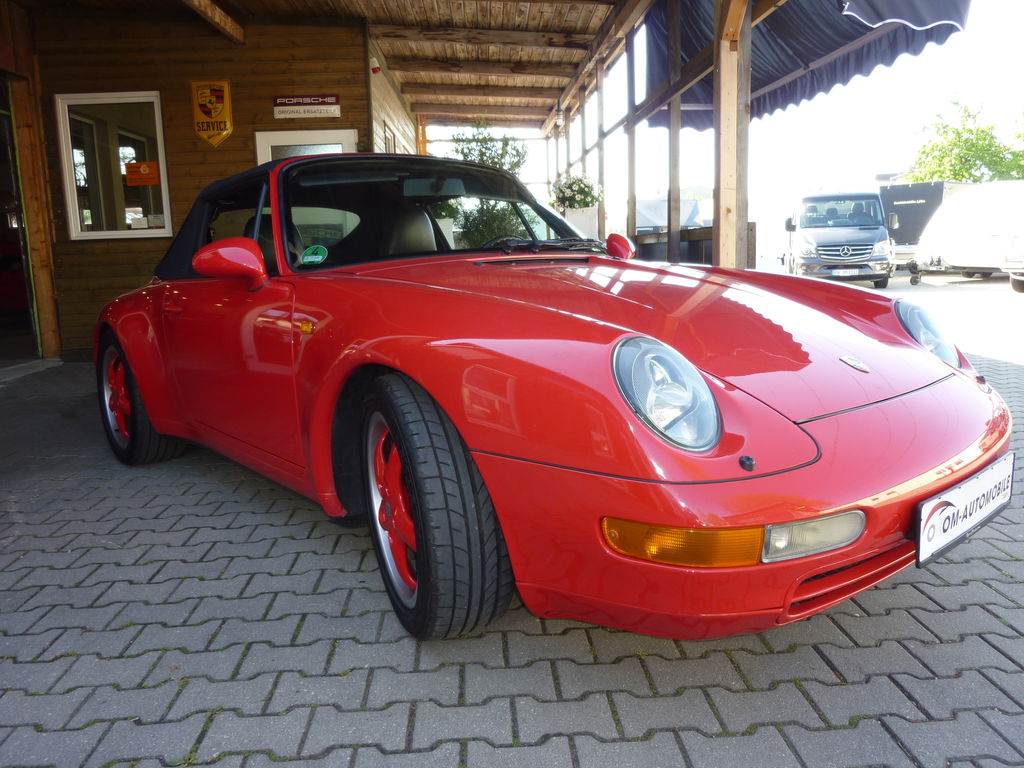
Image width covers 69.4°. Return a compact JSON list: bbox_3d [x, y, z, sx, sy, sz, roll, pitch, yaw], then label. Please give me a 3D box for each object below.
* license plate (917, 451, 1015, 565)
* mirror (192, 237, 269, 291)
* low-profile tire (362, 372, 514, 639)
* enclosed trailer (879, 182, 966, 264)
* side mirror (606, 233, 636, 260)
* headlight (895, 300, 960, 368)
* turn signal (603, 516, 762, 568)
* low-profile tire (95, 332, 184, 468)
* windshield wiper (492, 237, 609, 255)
[{"bbox_3d":[0.946,0.244,1.524,0.530,0.120,0.025,-10,11,-40],"label":"license plate"},{"bbox_3d":[-0.823,-0.352,2.153,0.210,0.155,0.140,-10,12,-40],"label":"mirror"},{"bbox_3d":[-0.203,0.285,1.790,0.215,0.635,0.635,-6,10,-22],"label":"low-profile tire"},{"bbox_3d":[13.000,-4.634,22.600,4.500,2.800,1.950,-7,11,-31],"label":"enclosed trailer"},{"bbox_3d":[0.468,-0.575,3.251,0.210,0.155,0.140,-10,12,-40],"label":"side mirror"},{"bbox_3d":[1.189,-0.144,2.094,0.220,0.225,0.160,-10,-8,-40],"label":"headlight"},{"bbox_3d":[0.290,0.264,1.254,0.275,0.088,0.075,-1,10,3],"label":"turn signal"},{"bbox_3d":[-1.712,0.048,3.472,0.260,0.636,0.636,-10,12,-40],"label":"low-profile tire"},{"bbox_3d":[0.156,-0.508,2.713,0.100,0.070,0.700,5,11,33],"label":"windshield wiper"}]

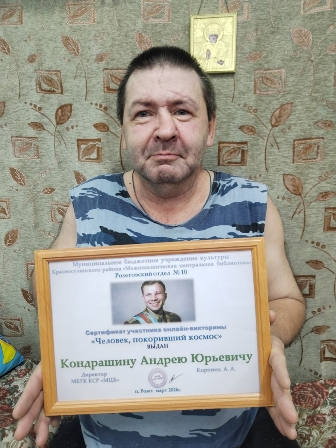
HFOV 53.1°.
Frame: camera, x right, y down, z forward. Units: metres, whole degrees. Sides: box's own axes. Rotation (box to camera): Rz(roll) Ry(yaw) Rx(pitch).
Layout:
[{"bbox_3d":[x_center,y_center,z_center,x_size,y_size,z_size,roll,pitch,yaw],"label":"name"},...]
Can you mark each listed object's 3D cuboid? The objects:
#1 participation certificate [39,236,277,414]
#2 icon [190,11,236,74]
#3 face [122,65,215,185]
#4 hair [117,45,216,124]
[{"bbox_3d":[-0.020,0.148,0.480,0.325,0.239,0.016,-3,1,2],"label":"participation certificate"},{"bbox_3d":[0.106,-0.419,0.785,0.105,0.130,0.015,2,12,7],"label":"icon"},{"bbox_3d":[0.002,-0.166,0.588,0.165,0.187,0.140,2,13,3],"label":"face"},{"bbox_3d":[0.001,-0.241,0.634,0.178,0.155,0.190,2,13,3],"label":"hair"}]

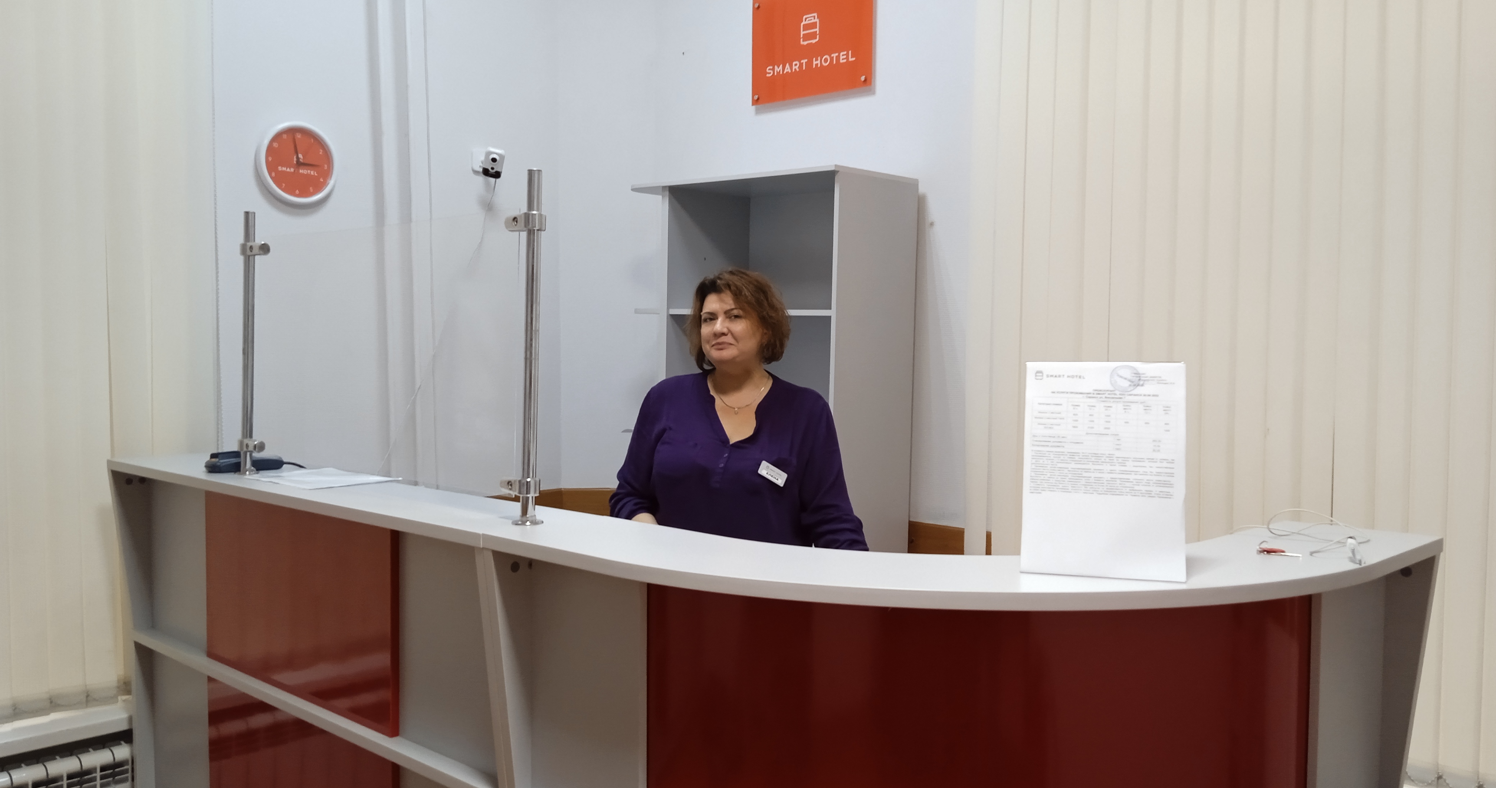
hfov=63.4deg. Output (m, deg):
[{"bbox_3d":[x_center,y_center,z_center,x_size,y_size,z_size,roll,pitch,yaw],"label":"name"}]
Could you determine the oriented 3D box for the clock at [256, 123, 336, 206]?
[{"bbox_3d":[-1.326,-0.674,3.563,0.038,0.240,0.240,3,2,43],"label":"clock"}]

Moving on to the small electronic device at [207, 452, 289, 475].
[{"bbox_3d":[-1.155,0.151,2.781,0.168,0.043,0.078,-1,3,-23],"label":"small electronic device"}]

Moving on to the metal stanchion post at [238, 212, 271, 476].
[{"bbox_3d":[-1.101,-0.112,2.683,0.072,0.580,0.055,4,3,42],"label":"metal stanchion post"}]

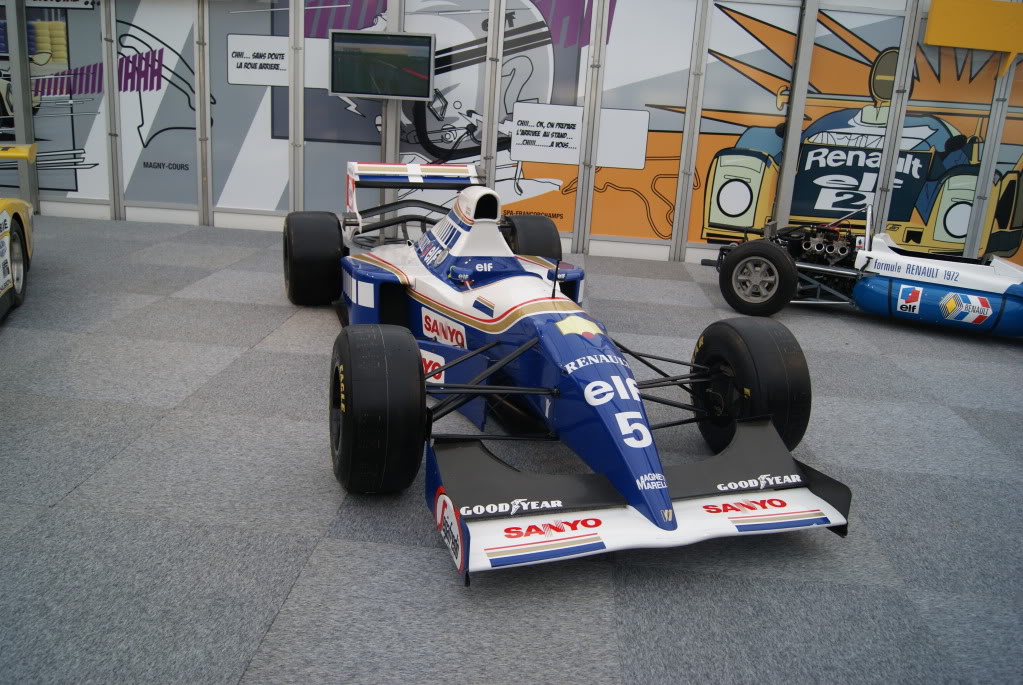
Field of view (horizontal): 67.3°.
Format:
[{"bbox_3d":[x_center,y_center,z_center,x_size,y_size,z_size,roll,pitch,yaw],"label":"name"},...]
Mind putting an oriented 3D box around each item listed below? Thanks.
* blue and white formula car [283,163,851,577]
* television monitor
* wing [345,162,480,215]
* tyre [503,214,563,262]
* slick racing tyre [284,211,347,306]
[{"bbox_3d":[-0.123,-0.316,4.308,2.030,1.000,4.307,-2,17,-19],"label":"blue and white formula car"},{"bbox_3d":[-1.358,-2.914,8.099,1.110,0.660,0.100,6,16,7],"label":"television monitor"},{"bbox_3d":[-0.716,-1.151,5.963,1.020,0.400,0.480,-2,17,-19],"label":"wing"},{"bbox_3d":[0.111,-0.659,6.133,0.380,0.670,0.670,-2,17,-19],"label":"tyre"},{"bbox_3d":[-1.444,-0.609,5.601,0.380,0.670,0.670,-2,17,-19],"label":"slick racing tyre"}]

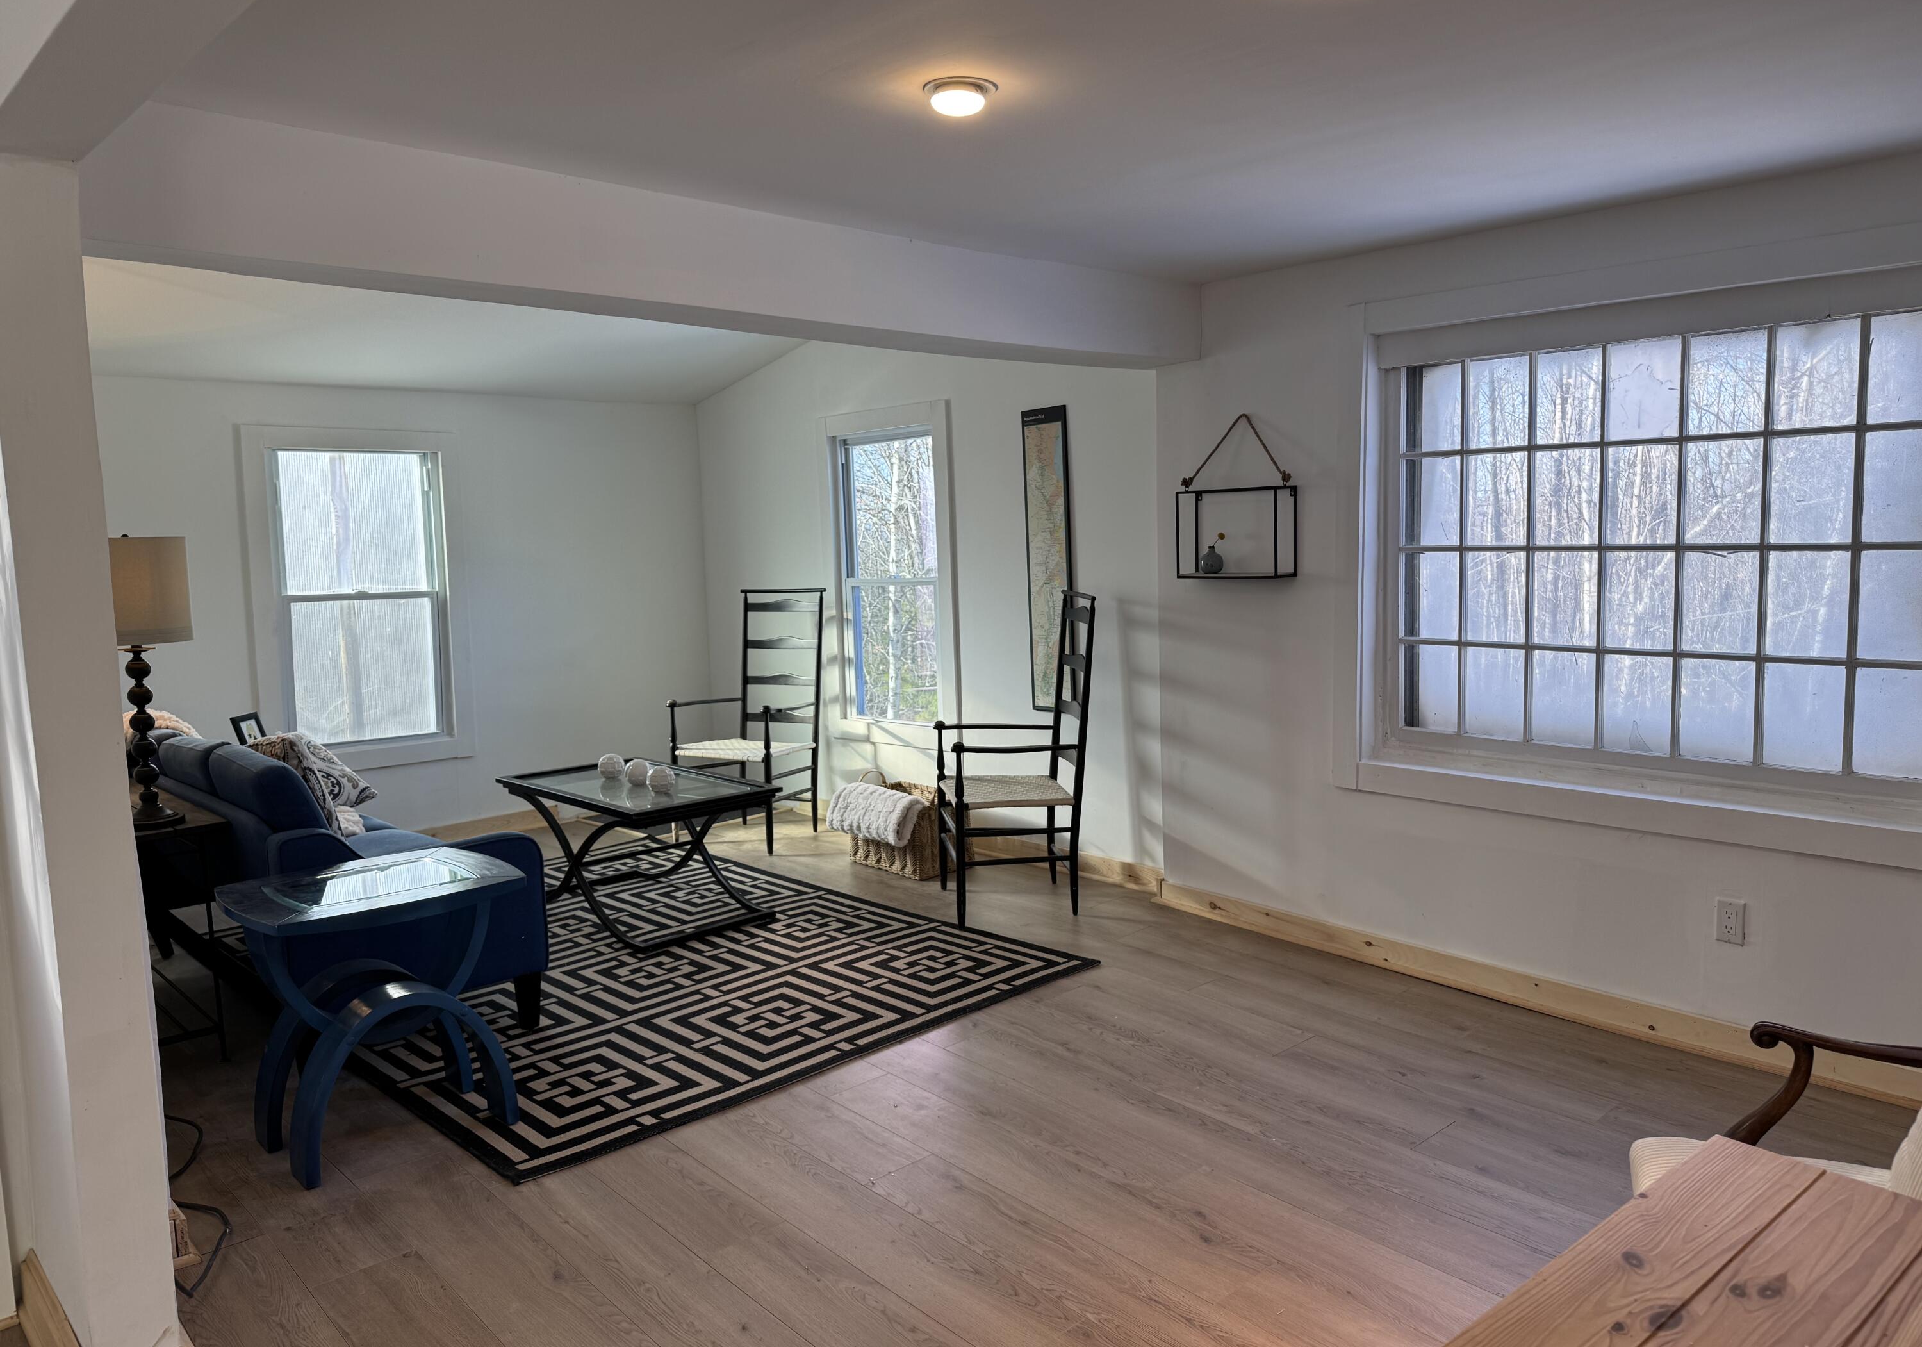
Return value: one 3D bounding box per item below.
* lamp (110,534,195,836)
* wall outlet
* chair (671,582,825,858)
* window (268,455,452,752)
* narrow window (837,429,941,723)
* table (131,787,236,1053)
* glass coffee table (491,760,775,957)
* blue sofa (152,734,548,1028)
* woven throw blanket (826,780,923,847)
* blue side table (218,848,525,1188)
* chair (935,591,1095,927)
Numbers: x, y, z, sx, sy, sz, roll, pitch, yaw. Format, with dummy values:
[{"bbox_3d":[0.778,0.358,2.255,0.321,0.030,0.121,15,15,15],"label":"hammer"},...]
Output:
[{"bbox_3d":[-2.259,0.020,3.658,0.310,0.770,0.310,-6,8,-41],"label":"lamp"},{"bbox_3d":[1.991,0.642,3.448,0.008,0.114,0.070,-6,8,-39],"label":"wall outlet"},{"bbox_3d":[-0.990,0.197,6.308,0.575,1.166,0.565,2,7,29],"label":"chair"},{"bbox_3d":[-2.781,-0.346,6.197,0.770,1.365,0.100,-6,8,-41],"label":"window"},{"bbox_3d":[-0.321,-0.442,6.236,0.100,1.344,0.742,-6,8,-41],"label":"narrow window"},{"bbox_3d":[-2.452,0.721,3.938,0.340,0.672,1.064,-6,8,-41],"label":"table"},{"bbox_3d":[-1.245,0.666,5.167,0.623,0.476,1.092,-7,8,-43],"label":"glass coffee table"},{"bbox_3d":[-2.133,0.586,4.330,0.735,0.846,2.002,-6,8,-41],"label":"blue sofa"},{"bbox_3d":[-0.351,0.589,5.659,0.200,0.210,0.550,-6,8,-41],"label":"woven throw blanket"},{"bbox_3d":[-1.394,0.801,3.195,0.585,0.616,0.460,-6,8,-41],"label":"blue side table"},{"bbox_3d":[0.207,0.298,5.056,0.565,1.166,0.575,-2,6,-11],"label":"chair"}]

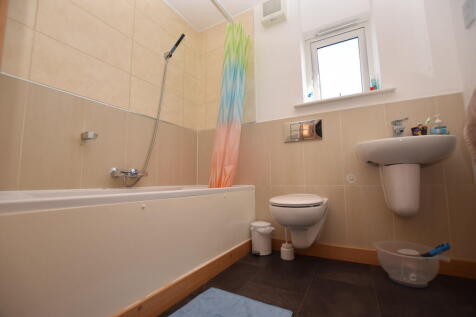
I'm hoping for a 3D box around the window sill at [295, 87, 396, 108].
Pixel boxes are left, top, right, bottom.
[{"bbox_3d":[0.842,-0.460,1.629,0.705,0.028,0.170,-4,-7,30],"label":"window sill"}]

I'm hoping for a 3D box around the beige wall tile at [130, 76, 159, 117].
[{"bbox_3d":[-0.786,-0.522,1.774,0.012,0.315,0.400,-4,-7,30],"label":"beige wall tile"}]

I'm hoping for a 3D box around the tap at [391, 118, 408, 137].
[{"bbox_3d":[1.034,-0.183,1.262,0.055,0.160,0.135,-4,-7,30],"label":"tap"}]

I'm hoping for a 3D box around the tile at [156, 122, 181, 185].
[{"bbox_3d":[-0.665,-0.038,1.930,0.012,0.605,0.285,-4,-7,30],"label":"tile"}]

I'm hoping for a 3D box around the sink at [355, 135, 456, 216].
[{"bbox_3d":[1.003,0.122,1.193,0.495,0.445,0.380,-4,-7,30],"label":"sink"}]

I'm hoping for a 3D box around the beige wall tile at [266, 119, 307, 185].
[{"bbox_3d":[0.435,-0.060,1.767,0.298,0.610,0.012,-4,-7,30],"label":"beige wall tile"}]

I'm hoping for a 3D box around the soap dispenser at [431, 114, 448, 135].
[{"bbox_3d":[1.211,-0.188,1.194,0.075,0.165,0.052,-4,-7,30],"label":"soap dispenser"}]

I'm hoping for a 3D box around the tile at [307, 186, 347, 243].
[{"bbox_3d":[0.691,0.450,1.569,0.290,0.455,0.012,-4,-7,30],"label":"tile"}]

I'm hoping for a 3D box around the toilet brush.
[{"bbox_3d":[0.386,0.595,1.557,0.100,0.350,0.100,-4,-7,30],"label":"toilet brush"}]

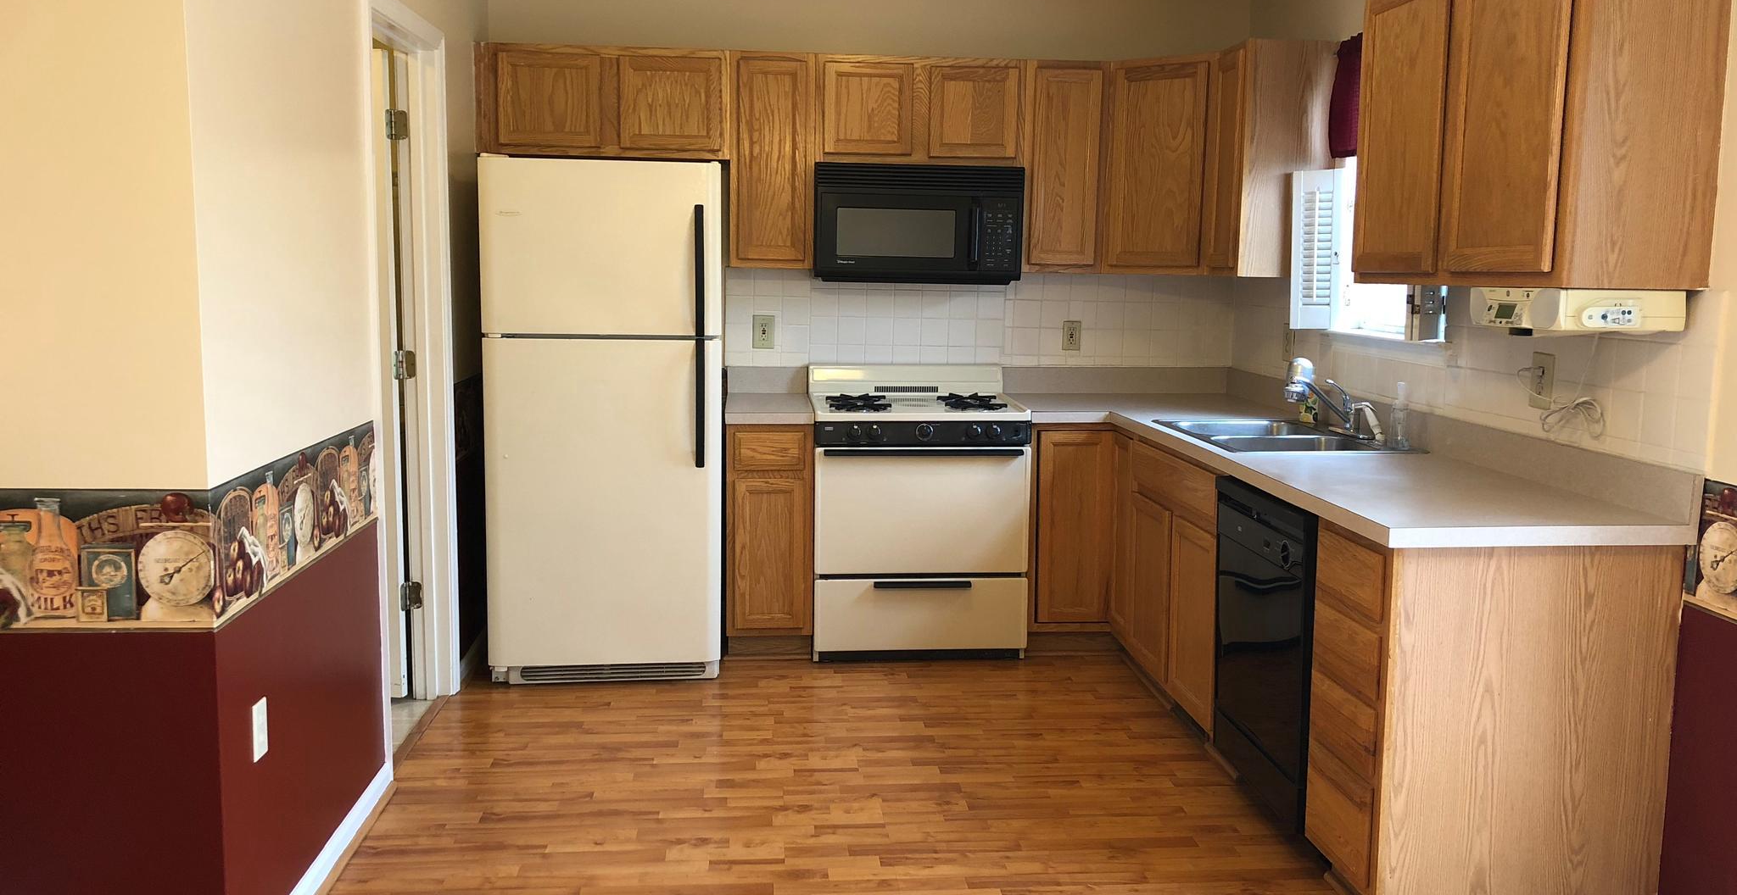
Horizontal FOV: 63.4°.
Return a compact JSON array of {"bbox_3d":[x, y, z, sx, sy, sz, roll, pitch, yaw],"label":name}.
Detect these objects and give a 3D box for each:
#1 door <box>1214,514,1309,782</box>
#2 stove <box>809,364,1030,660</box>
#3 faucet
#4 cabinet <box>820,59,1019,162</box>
[{"bbox_3d":[1.007,0.479,3.562,0.060,0.545,0.605,0,8,-5],"label":"door"},{"bbox_3d":[0.165,0.232,5.195,0.756,1.020,0.650,0,8,-5],"label":"stove"},{"bbox_3d":[1.394,-0.150,4.246,0.210,0.228,0.340,0,8,-5],"label":"faucet"},{"bbox_3d":[0.174,-1.224,5.169,0.762,0.376,0.323,0,8,-5],"label":"cabinet"}]

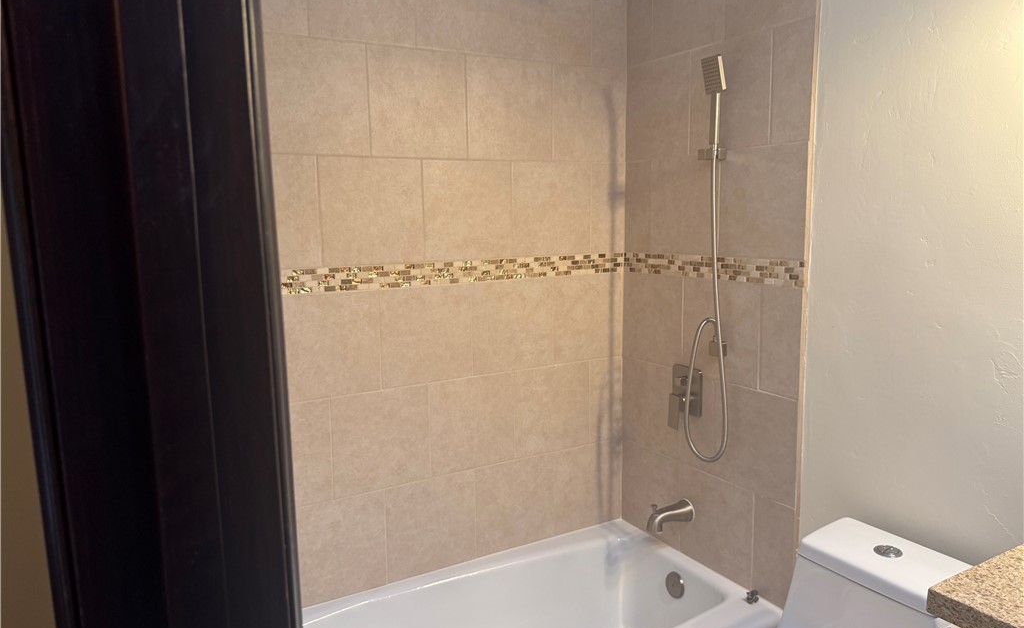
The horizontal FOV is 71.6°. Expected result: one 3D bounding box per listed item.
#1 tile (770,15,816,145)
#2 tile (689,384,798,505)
[{"bbox_3d":[0.737,-0.603,1.864,0.010,0.309,0.127,-6,9,-29],"label":"tile"},{"bbox_3d":[0.704,0.370,2.064,0.010,0.303,0.302,-5,9,-29],"label":"tile"}]

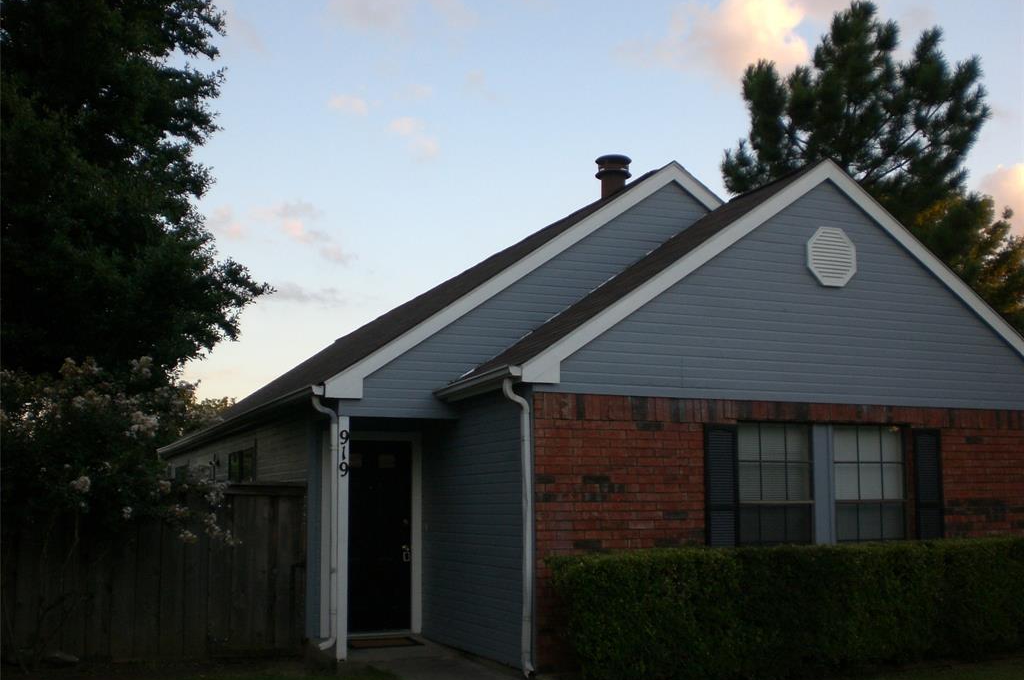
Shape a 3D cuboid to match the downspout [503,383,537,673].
[{"bbox_3d":[0.068,1.622,9.911,0.233,2.584,0.192,3,-9,-23],"label":"downspout"}]

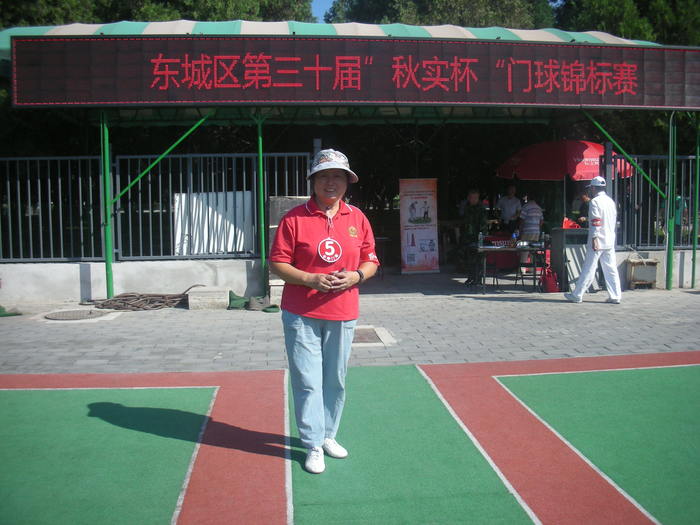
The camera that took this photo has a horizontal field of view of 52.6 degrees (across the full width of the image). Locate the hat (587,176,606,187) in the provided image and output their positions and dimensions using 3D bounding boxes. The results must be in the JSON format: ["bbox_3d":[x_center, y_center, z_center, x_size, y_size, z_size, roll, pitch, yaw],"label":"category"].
[{"bbox_3d":[3.143,-1.033,9.025,0.260,0.130,0.190,3,7,34],"label":"hat"}]

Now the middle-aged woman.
[{"bbox_3d":[-0.147,0.245,3.709,0.540,1.635,0.420,-1,6,-6],"label":"middle-aged woman"}]

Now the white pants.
[{"bbox_3d":[3.198,0.097,9.145,0.600,0.820,0.380,3,7,30],"label":"white pants"}]

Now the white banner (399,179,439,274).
[{"bbox_3d":[1.198,-0.626,12.200,0.655,1.630,0.140,-3,6,-12],"label":"white banner"}]

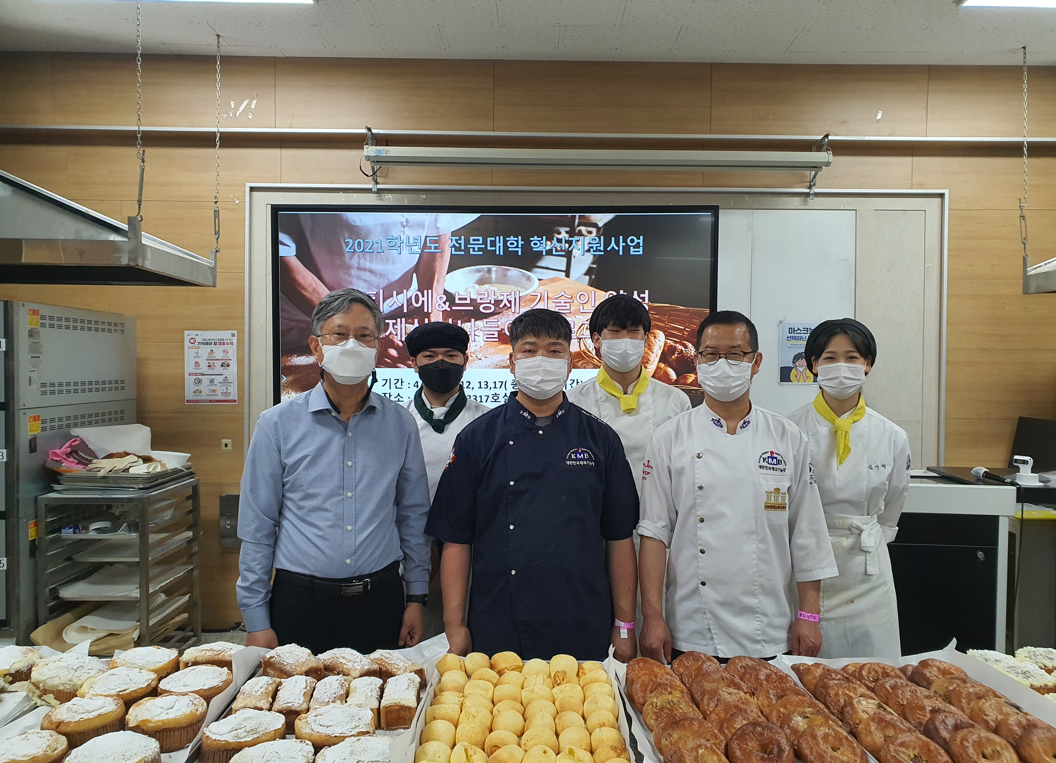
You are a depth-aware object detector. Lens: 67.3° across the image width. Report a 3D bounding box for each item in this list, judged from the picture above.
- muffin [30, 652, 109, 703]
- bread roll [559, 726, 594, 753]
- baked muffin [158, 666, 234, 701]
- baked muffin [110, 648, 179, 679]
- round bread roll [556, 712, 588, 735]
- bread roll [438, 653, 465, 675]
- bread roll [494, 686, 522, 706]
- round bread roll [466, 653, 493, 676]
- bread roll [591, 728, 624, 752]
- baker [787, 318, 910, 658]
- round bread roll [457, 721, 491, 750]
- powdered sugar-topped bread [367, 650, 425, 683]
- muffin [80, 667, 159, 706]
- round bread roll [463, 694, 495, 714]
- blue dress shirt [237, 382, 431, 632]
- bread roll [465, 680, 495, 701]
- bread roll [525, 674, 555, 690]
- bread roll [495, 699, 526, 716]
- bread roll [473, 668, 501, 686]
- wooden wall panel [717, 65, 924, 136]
[{"bbox_3d":[-0.985,0.628,1.707,0.144,0.070,0.144,1,1,0],"label":"muffin"},{"bbox_3d":[0.085,0.649,1.424,0.060,0.049,0.060,1,1,0],"label":"bread roll"},{"bbox_3d":[-0.695,0.640,1.658,0.143,0.064,0.143,0,1,-1],"label":"baked muffin"},{"bbox_3d":[-0.833,0.631,1.720,0.138,0.063,0.135,1,1,0],"label":"baked muffin"},{"bbox_3d":[0.082,0.657,1.513,0.058,0.048,0.058,1,1,0],"label":"round bread roll"},{"bbox_3d":[-0.160,0.601,1.671,0.061,0.048,0.061,0,1,0],"label":"bread roll"},{"bbox_3d":[-0.041,0.649,1.630,0.061,0.045,0.062,1,1,0],"label":"bread roll"},{"bbox_3d":[-0.113,0.640,1.792,0.059,0.049,0.059,1,1,0],"label":"round bread roll"},{"bbox_3d":[0.144,0.659,1.447,0.061,0.048,0.061,0,1,0],"label":"bread roll"},{"bbox_3d":[0.966,0.651,2.447,0.440,1.686,0.310,1,1,12],"label":"baker"},{"bbox_3d":[-0.095,0.609,1.358,0.059,0.047,0.059,0,1,0],"label":"round bread roll"},{"bbox_3d":[-0.275,0.592,1.636,0.120,0.066,0.073,1,1,10],"label":"powdered sugar-topped bread"},{"bbox_3d":[-0.839,0.632,1.626,0.145,0.070,0.145,1,1,0],"label":"muffin"},{"bbox_3d":[-0.098,0.645,1.562,0.062,0.049,0.062,1,1,0],"label":"round bread roll"},{"bbox_3d":[-0.508,0.328,2.080,0.500,0.650,0.280,0,1,-18],"label":"blue dress shirt"},{"bbox_3d":[-0.093,0.606,1.545,0.061,0.047,0.061,0,1,0],"label":"bread roll"},{"bbox_3d":[0.025,0.651,1.691,0.062,0.051,0.062,1,1,0],"label":"bread roll"},{"bbox_3d":[-0.035,0.655,1.565,0.062,0.048,0.062,0,1,-1],"label":"bread roll"},{"bbox_3d":[-0.089,0.647,1.720,0.062,0.045,0.062,1,1,0],"label":"bread roll"},{"bbox_3d":[1.609,-1.548,4.370,1.200,0.400,0.020,0,1,-1],"label":"wooden wall panel"}]

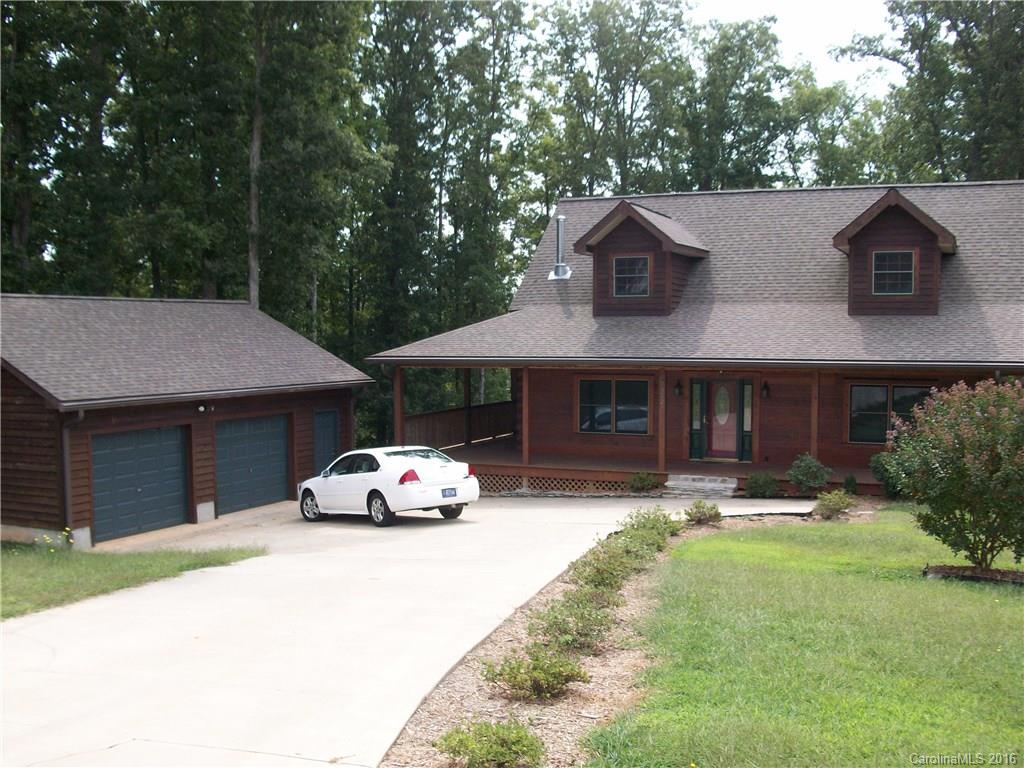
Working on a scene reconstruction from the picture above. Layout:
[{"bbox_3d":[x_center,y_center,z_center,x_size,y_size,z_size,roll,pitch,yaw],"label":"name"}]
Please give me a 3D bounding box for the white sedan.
[{"bbox_3d":[-2.730,2.096,21.071,1.870,1.490,5.090,-3,-2,-38],"label":"white sedan"}]

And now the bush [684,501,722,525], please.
[{"bbox_3d":[3.400,2.294,17.954,0.640,0.420,0.600,1,3,11],"label":"bush"}]

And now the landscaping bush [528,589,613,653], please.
[{"bbox_3d":[0.463,1.873,7.965,0.640,0.440,0.600,0,3,3],"label":"landscaping bush"}]

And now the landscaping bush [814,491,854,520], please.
[{"bbox_3d":[5.787,2.180,18.047,0.710,0.510,0.650,1,3,18],"label":"landscaping bush"}]

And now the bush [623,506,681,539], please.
[{"bbox_3d":[2.199,2.152,15.742,0.920,0.500,0.800,0,3,8],"label":"bush"}]

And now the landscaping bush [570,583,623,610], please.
[{"bbox_3d":[0.818,2.039,9.627,0.520,0.330,0.500,0,3,5],"label":"landscaping bush"}]

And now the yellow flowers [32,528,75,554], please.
[{"bbox_3d":[-8.750,2.986,19.194,0.780,0.450,0.550,-1,3,-25],"label":"yellow flowers"}]

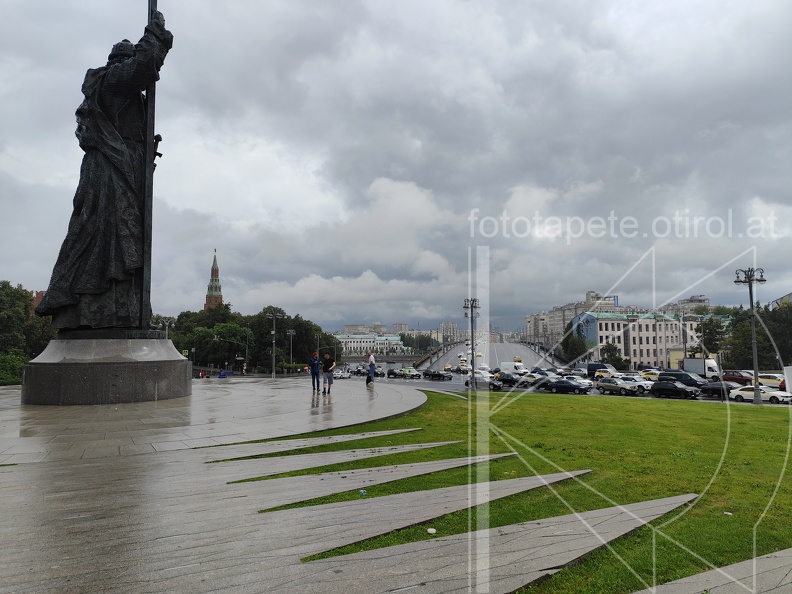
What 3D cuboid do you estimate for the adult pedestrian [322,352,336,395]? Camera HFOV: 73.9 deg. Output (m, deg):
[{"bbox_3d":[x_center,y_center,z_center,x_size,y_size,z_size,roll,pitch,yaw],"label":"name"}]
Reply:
[{"bbox_3d":[-2.755,3.201,21.900,0.550,1.730,0.420,-3,-5,30],"label":"adult pedestrian"}]

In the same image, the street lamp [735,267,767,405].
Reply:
[{"bbox_3d":[30.427,3.318,44.984,2.400,11.700,2.400,-1,-4,10],"label":"street lamp"}]

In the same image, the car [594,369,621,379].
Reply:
[{"bbox_3d":[30.228,11.057,74.500,4.300,1.530,1.780,-5,-6,42],"label":"car"}]

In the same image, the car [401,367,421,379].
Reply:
[{"bbox_3d":[2.306,11.416,79.320,1.760,1.600,4.100,2,-6,-30],"label":"car"}]

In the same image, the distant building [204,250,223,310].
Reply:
[{"bbox_3d":[-105.088,3.743,303.000,16.000,61.000,16.000,1,-5,-19],"label":"distant building"}]

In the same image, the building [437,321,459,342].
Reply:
[{"bbox_3d":[124.715,85.756,1250.000,42.000,50.000,25.000,-1,-5,6],"label":"building"}]

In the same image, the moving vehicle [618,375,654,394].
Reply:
[{"bbox_3d":[25.944,9.511,57.603,1.900,1.700,4.600,3,-6,-31],"label":"moving vehicle"}]

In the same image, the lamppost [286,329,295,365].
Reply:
[{"bbox_3d":[-27.009,14.086,136.000,2.300,10.900,2.300,0,-5,-11],"label":"lamppost"}]

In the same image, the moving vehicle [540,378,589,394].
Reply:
[{"bbox_3d":[19.074,9.908,58.247,4.500,1.460,1.780,-4,-6,40],"label":"moving vehicle"}]

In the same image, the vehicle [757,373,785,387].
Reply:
[{"bbox_3d":[44.193,9.765,61.167,1.800,1.500,4.550,4,-6,-43],"label":"vehicle"}]

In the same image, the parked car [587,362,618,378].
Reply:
[{"bbox_3d":[31.603,11.305,79.000,2.000,2.150,5.100,4,-6,-45],"label":"parked car"}]

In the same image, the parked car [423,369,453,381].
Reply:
[{"bbox_3d":[7.355,12.879,86.000,1.800,1.500,4.500,2,-5,-32],"label":"parked car"}]

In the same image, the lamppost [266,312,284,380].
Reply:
[{"bbox_3d":[-17.332,6.914,75.687,2.500,9.520,0.900,0,-5,0],"label":"lamppost"}]

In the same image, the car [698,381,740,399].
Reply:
[{"bbox_3d":[32.873,9.128,52.388,1.800,1.460,4.550,3,-6,-42],"label":"car"}]

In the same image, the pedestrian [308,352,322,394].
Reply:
[{"bbox_3d":[-3.550,3.291,23.205,0.560,1.750,0.400,2,-6,-30],"label":"pedestrian"}]

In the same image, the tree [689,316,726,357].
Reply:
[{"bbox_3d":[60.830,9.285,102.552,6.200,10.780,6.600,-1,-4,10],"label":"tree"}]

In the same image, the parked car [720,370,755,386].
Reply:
[{"bbox_3d":[42.293,10.075,64.467,1.720,1.570,4.100,3,-6,-38],"label":"parked car"}]

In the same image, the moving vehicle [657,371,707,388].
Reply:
[{"bbox_3d":[33.329,9.738,61.000,1.950,1.950,4.950,4,-6,-44],"label":"moving vehicle"}]

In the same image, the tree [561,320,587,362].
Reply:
[{"bbox_3d":[47.643,12.345,141.440,7.000,12.060,7.200,-1,-4,10],"label":"tree"}]

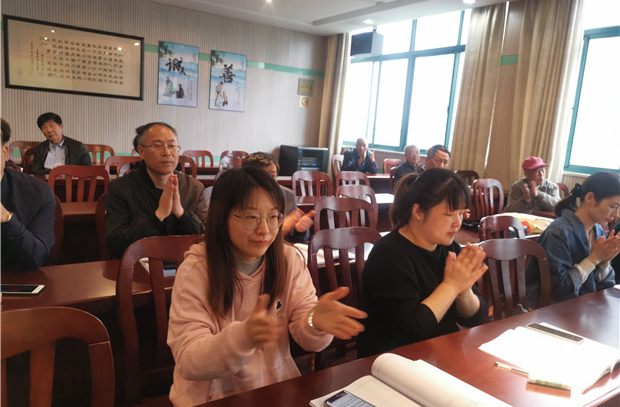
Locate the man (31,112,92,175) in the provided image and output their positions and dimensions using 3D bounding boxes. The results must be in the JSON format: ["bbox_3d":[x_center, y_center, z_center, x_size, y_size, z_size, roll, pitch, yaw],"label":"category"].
[{"bbox_3d":[-2.360,-0.190,4.647,0.550,1.310,0.750,0,10,-27],"label":"man"}]

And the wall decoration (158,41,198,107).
[{"bbox_3d":[-1.909,-1.868,7.070,0.597,0.880,0.025,-2,11,-35],"label":"wall decoration"}]

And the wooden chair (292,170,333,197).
[{"bbox_3d":[0.147,0.206,4.474,0.450,0.955,0.520,-2,11,-35],"label":"wooden chair"}]

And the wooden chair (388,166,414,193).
[{"bbox_3d":[1.250,0.083,5.707,0.450,0.970,0.520,-2,11,-34],"label":"wooden chair"}]

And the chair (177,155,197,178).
[{"bbox_3d":[-1.324,0.005,5.081,0.450,0.955,0.520,-2,11,-35],"label":"chair"}]

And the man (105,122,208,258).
[{"bbox_3d":[-0.754,0.278,2.410,0.520,1.330,0.680,-2,11,-34],"label":"man"}]

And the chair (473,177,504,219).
[{"bbox_3d":[2.025,0.256,4.991,0.450,0.955,0.520,-2,11,-35],"label":"chair"}]

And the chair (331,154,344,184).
[{"bbox_3d":[0.661,-0.217,7.347,0.450,0.970,0.520,-2,11,-34],"label":"chair"}]

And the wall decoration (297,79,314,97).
[{"bbox_3d":[-0.068,-2.130,8.900,0.352,0.288,0.025,-2,11,-35],"label":"wall decoration"}]

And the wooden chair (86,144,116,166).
[{"bbox_3d":[-2.564,-0.231,5.918,0.450,0.955,0.520,-2,11,-35],"label":"wooden chair"}]

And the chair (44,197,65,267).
[{"bbox_3d":[-1.427,0.429,2.391,0.450,0.955,0.520,-2,11,-35],"label":"chair"}]

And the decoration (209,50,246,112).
[{"bbox_3d":[-1.263,-1.883,7.517,0.590,0.870,0.025,-2,11,-35],"label":"decoration"}]

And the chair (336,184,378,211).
[{"bbox_3d":[0.455,0.366,3.624,0.460,0.950,0.520,-2,11,-35],"label":"chair"}]

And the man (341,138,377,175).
[{"bbox_3d":[0.663,-0.319,7.037,0.560,1.250,0.750,-2,11,-35],"label":"man"}]

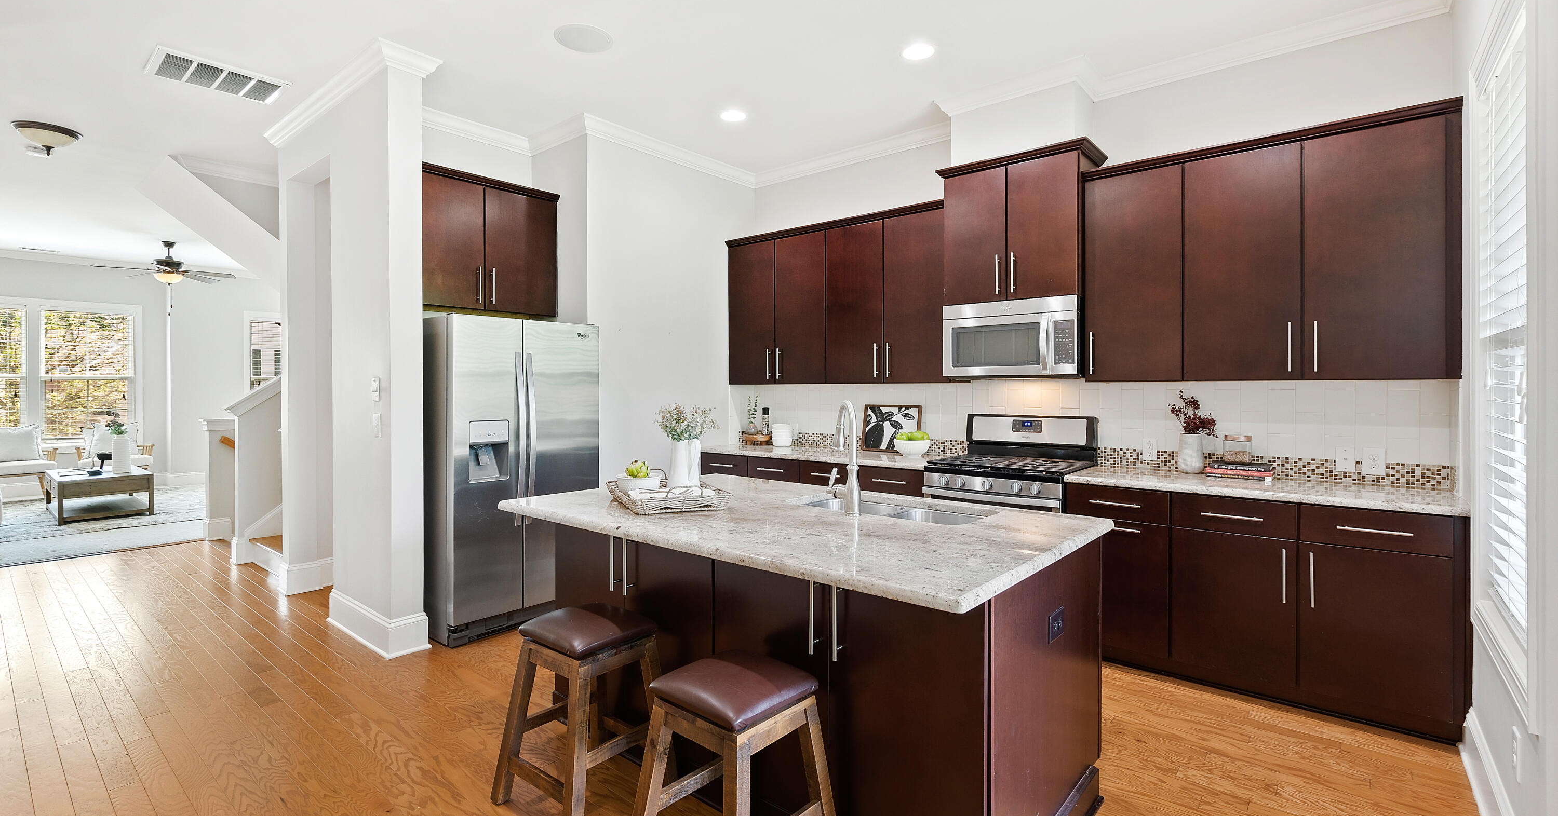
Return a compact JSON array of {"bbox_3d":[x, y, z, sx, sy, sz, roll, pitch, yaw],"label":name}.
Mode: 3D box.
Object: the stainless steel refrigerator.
[{"bbox_3d":[-1.684,0.375,3.972,0.790,1.751,0.897,1,1,41],"label":"stainless steel refrigerator"}]

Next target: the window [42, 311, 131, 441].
[{"bbox_3d":[-9.174,-0.411,8.637,0.102,1.707,0.865,1,1,40],"label":"window"}]

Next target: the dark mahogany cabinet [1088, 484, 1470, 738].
[{"bbox_3d":[2.228,0.833,3.121,1.421,0.863,0.620,1,1,41],"label":"dark mahogany cabinet"}]

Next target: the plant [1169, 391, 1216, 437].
[{"bbox_3d":[2.061,0.030,3.228,0.205,0.212,0.155,1,1,40],"label":"plant"}]

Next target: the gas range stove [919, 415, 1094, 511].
[{"bbox_3d":[1.320,0.657,3.728,0.777,1.202,0.674,1,1,40],"label":"gas range stove"}]

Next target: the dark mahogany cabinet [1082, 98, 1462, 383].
[{"bbox_3d":[2.314,-0.694,3.194,1.430,1.128,0.365,1,1,41],"label":"dark mahogany cabinet"}]

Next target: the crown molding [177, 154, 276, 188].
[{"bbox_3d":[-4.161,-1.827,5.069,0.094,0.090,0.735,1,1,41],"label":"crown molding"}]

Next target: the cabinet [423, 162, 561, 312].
[{"bbox_3d":[-1.955,-1.037,4.151,0.340,0.833,0.991,1,1,40],"label":"cabinet"}]

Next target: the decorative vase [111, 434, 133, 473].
[{"bbox_3d":[-7.248,0.510,7.158,0.146,0.400,0.146,1,1,41],"label":"decorative vase"}]

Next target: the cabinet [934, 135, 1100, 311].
[{"bbox_3d":[1.452,-1.023,3.877,0.853,0.808,0.455,1,1,41],"label":"cabinet"}]

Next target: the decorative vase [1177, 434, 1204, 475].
[{"bbox_3d":[2.052,0.219,3.228,0.120,0.195,0.120,1,1,40],"label":"decorative vase"}]

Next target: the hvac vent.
[{"bbox_3d":[-3.124,-1.836,3.625,0.427,0.031,0.548,1,1,40],"label":"hvac vent"}]

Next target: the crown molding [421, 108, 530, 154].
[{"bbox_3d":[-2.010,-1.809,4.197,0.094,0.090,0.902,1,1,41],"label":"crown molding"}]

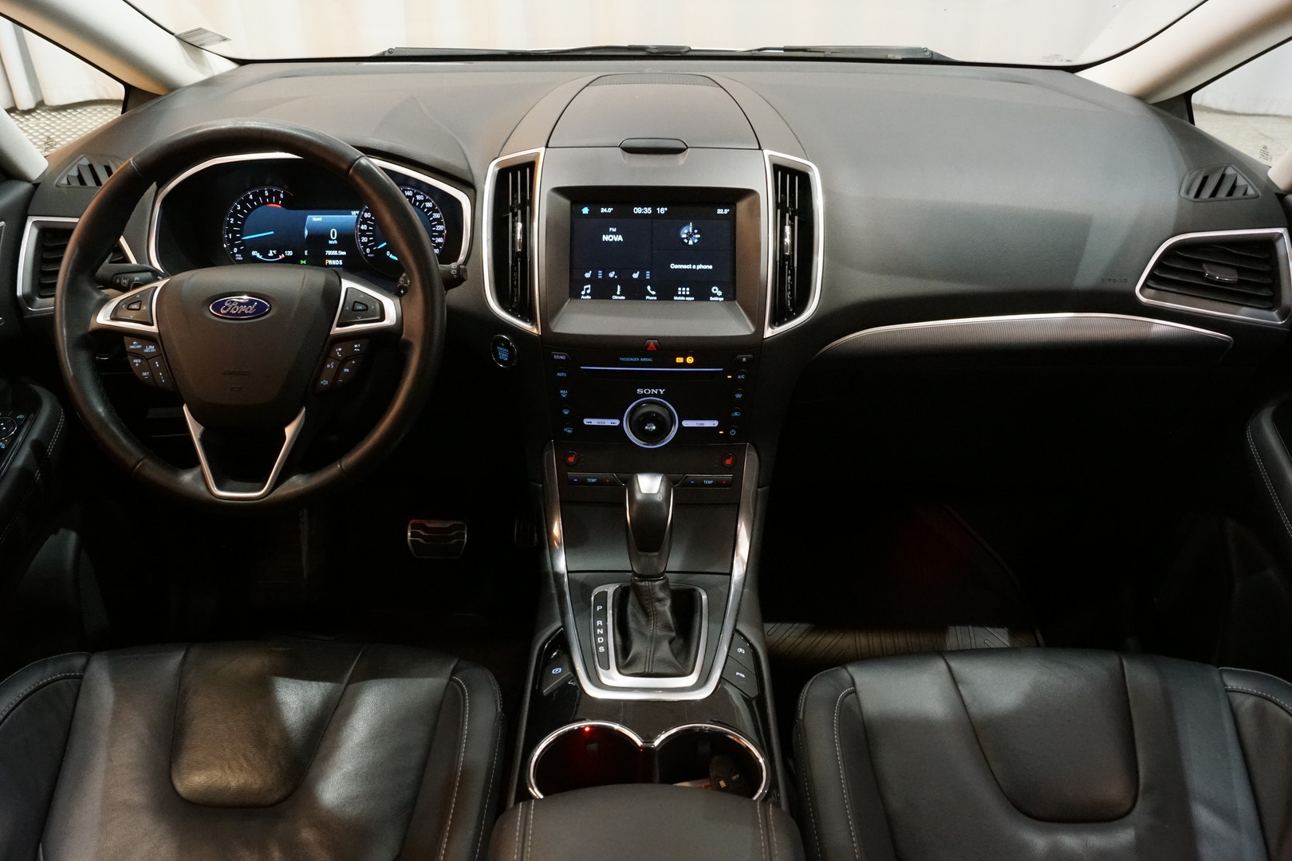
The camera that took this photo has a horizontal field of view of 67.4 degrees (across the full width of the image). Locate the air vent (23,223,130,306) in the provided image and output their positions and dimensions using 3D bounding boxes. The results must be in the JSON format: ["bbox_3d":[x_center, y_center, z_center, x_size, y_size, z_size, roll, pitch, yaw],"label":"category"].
[{"bbox_3d":[-0.615,-0.181,1.055,0.122,0.096,0.045,-2,13,-4],"label":"air vent"}]

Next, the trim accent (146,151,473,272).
[{"bbox_3d":[-0.366,-0.236,1.060,0.352,0.135,0.040,1,7,0],"label":"trim accent"}]

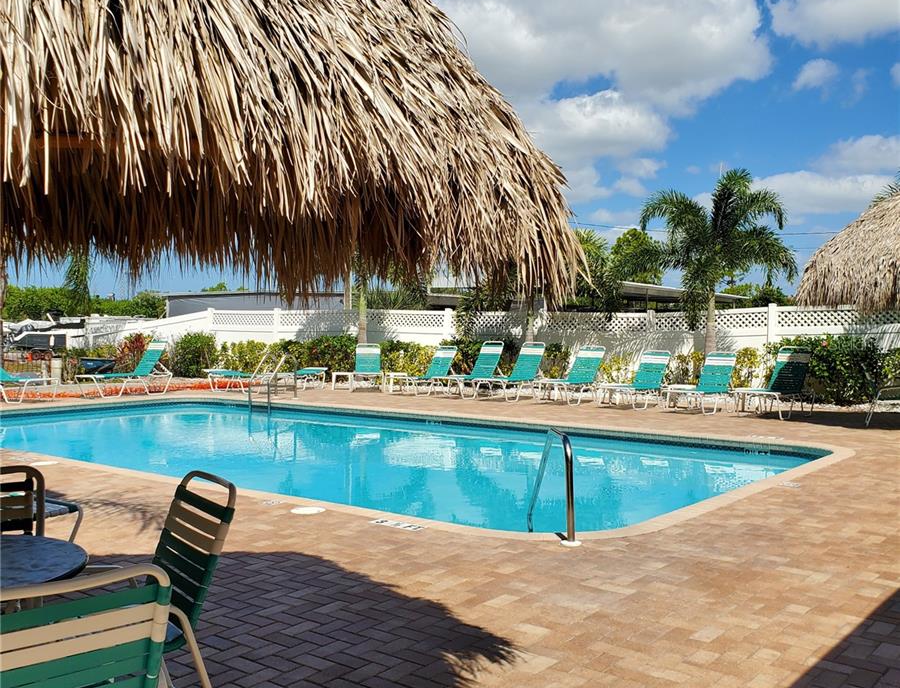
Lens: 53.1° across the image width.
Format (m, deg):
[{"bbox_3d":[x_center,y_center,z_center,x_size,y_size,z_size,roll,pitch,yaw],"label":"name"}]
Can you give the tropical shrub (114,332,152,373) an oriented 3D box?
[{"bbox_3d":[-7.301,0.346,20.916,0.900,1.100,0.850,0,1,0],"label":"tropical shrub"}]

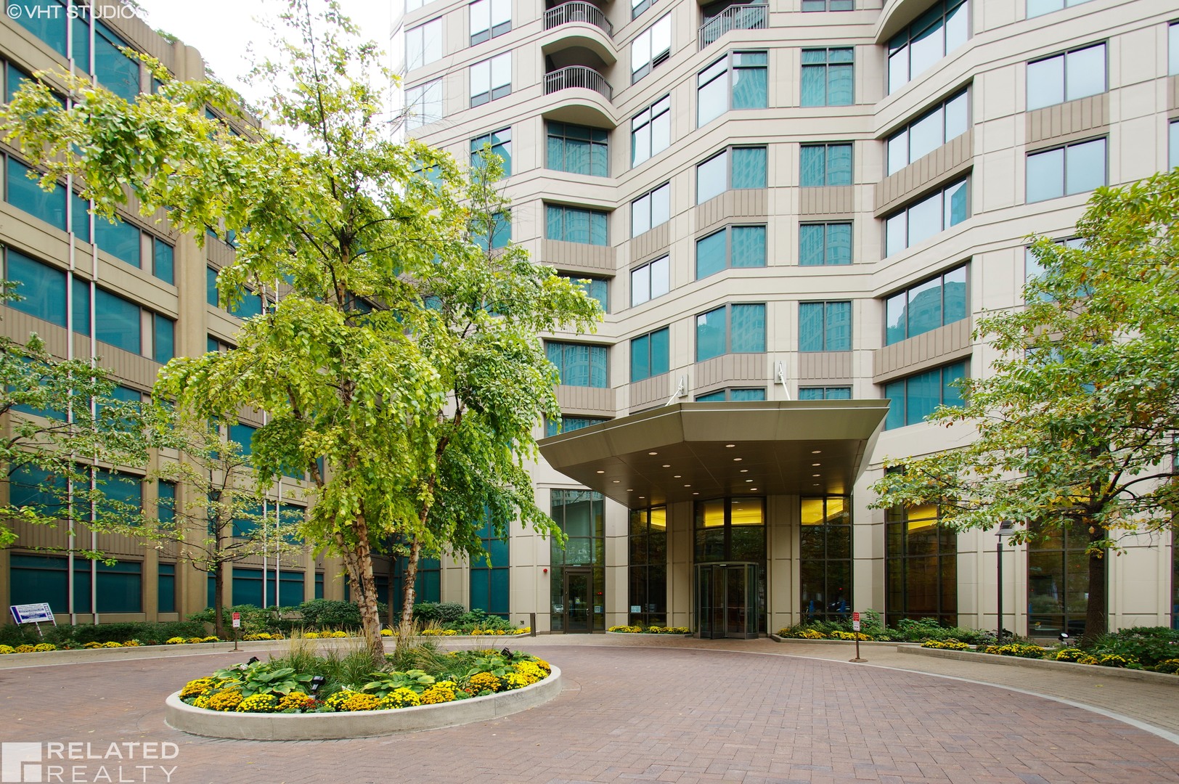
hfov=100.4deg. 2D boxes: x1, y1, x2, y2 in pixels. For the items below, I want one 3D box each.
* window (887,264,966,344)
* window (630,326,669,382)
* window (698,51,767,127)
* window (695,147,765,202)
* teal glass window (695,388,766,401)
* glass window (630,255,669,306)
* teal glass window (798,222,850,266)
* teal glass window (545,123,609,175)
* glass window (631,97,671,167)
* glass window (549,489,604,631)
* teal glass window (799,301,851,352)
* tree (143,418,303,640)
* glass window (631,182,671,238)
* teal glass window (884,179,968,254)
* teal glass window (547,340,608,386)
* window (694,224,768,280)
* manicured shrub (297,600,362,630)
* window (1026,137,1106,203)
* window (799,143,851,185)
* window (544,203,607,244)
[{"bbox_3d":[10.893,-2.728,15.983,0.220,1.832,2.291,2,-3,-42],"label":"window"},{"bbox_3d":[2.321,-1.425,18.935,1.771,1.832,0.200,-2,-3,36],"label":"window"},{"bbox_3d":[5.498,-11.779,18.935,2.597,2.264,0.559,-1,-4,19],"label":"window"},{"bbox_3d":[5.421,-8.349,18.702,2.583,1.615,0.548,-1,-4,19],"label":"window"},{"bbox_3d":[5.157,0.938,18.093,2.537,1.957,0.548,-1,-4,19],"label":"teal glass window"},{"bbox_3d":[2.482,-4.567,20.212,1.814,1.605,0.200,-3,-5,36],"label":"glass window"},{"bbox_3d":[8.215,-5.151,17.001,1.893,1.558,0.200,0,-2,2],"label":"teal glass window"},{"bbox_3d":[-0.514,-10.667,21.630,2.781,2.137,0.200,1,-4,-9],"label":"teal glass window"},{"bbox_3d":[2.479,-10.440,19.761,1.768,2.017,0.150,0,0,36],"label":"glass window"},{"bbox_3d":[-0.464,6.975,20.196,2.280,5.928,0.250,1,-4,-9],"label":"glass window"},{"bbox_3d":[8.185,-2.270,17.001,1.893,1.782,0.200,0,-2,2],"label":"teal glass window"},{"bbox_3d":[-9.488,3.532,12.725,4.174,5.752,3.970,1,-3,-27],"label":"tree"},{"bbox_3d":[2.462,-7.281,19.773,1.770,1.462,0.150,0,0,36],"label":"glass window"},{"bbox_3d":[11.909,-6.227,17.416,0.200,1.475,2.439,4,-5,-42],"label":"teal glass window"},{"bbox_3d":[-0.507,-1.129,20.787,2.655,1.791,0.150,0,0,-9],"label":"teal glass window"},{"bbox_3d":[5.157,-5.159,18.031,2.495,1.620,0.499,0,0,19],"label":"window"},{"bbox_3d":[-8.042,6.841,15.066,1.985,1.018,1.425,2,-3,-45],"label":"manicured shrub"},{"bbox_3d":[13.794,-6.434,14.171,1.893,1.629,0.200,-1,-2,19],"label":"window"},{"bbox_3d":[8.598,-8.238,17.822,1.876,1.552,0.150,0,0,2],"label":"window"},{"bbox_3d":[-0.517,-7.039,20.785,2.634,1.460,0.150,0,0,-9],"label":"window"}]

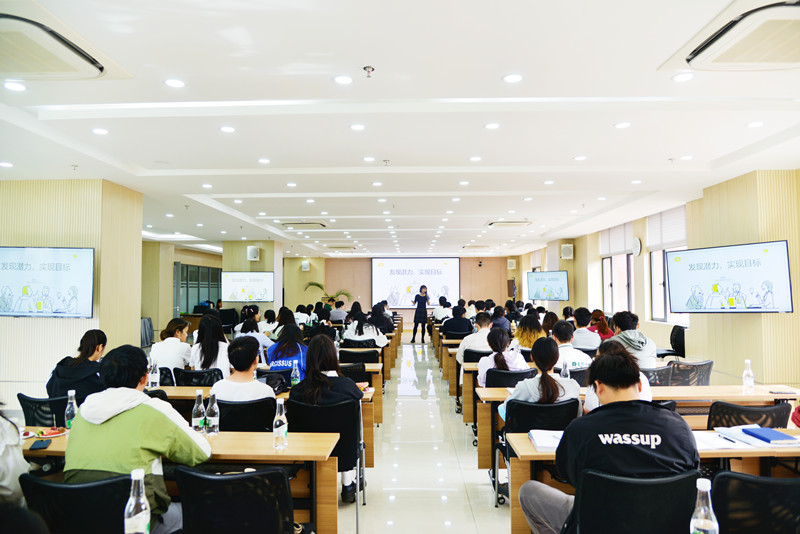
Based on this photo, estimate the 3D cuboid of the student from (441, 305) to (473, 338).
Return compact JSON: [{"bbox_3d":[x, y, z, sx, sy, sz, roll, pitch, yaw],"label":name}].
[{"bbox_3d":[0.935,1.265,8.840,0.500,1.245,0.750,0,-2,1],"label":"student"}]

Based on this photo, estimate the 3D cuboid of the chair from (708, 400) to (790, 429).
[{"bbox_3d":[2.040,1.212,3.308,0.480,0.860,0.580,-1,-2,6],"label":"chair"}]

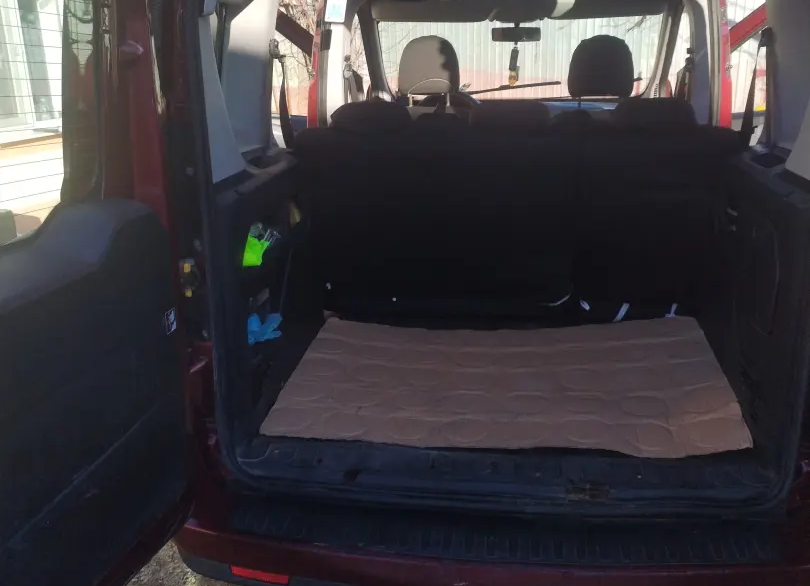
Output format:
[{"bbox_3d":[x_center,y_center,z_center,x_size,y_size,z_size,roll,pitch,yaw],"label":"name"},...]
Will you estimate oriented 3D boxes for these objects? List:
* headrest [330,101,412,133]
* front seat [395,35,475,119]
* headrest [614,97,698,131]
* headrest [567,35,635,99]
[{"bbox_3d":[-0.102,-0.518,2.545,0.250,0.150,0.110,1,26,8],"label":"headrest"},{"bbox_3d":[0.162,-0.649,3.829,0.500,1.080,0.800,1,18,8],"label":"front seat"},{"bbox_3d":[0.748,-0.501,2.435,0.250,0.150,0.110,1,26,8],"label":"headrest"},{"bbox_3d":[0.788,-0.908,3.260,0.258,0.240,0.120,1,26,8],"label":"headrest"}]

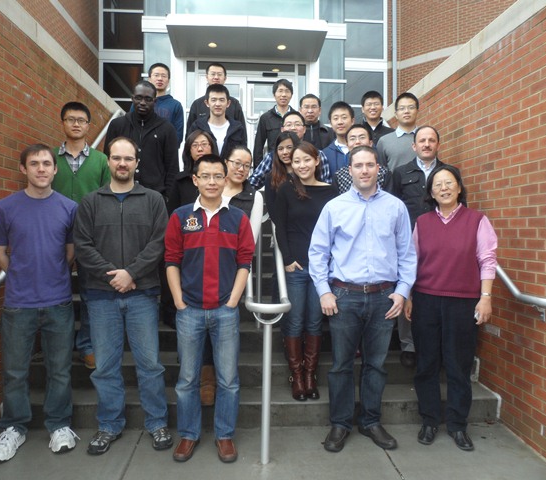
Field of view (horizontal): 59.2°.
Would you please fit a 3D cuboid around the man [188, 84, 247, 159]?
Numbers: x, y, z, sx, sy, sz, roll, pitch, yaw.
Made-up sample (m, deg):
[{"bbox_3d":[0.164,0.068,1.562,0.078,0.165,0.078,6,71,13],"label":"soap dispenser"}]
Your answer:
[{"bbox_3d":[-0.464,-0.387,4.021,0.510,1.798,0.330,0,1,-5],"label":"man"}]

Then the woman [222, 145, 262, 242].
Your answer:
[{"bbox_3d":[-0.256,0.232,3.165,0.450,1.680,0.320,0,1,3],"label":"woman"}]

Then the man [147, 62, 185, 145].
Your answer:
[{"bbox_3d":[-1.105,-0.778,4.641,0.530,1.827,0.330,0,1,-9],"label":"man"}]

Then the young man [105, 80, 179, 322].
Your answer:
[{"bbox_3d":[-1.006,-0.257,3.705,0.580,1.906,0.360,0,1,-10],"label":"young man"}]

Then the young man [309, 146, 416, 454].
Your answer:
[{"bbox_3d":[0.558,0.344,2.993,0.620,1.834,0.350,0,1,3],"label":"young man"}]

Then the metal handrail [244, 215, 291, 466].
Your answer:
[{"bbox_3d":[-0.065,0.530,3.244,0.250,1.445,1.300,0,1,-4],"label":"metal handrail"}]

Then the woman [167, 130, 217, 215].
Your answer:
[{"bbox_3d":[-0.552,0.056,3.462,0.470,1.656,0.320,0,1,-7],"label":"woman"}]

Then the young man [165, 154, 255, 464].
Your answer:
[{"bbox_3d":[-0.371,0.381,2.849,0.540,1.755,0.330,0,1,-6],"label":"young man"}]

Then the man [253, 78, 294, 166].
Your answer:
[{"bbox_3d":[0.093,-0.690,4.605,0.520,1.666,0.330,0,1,-1],"label":"man"}]

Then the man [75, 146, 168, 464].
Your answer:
[{"bbox_3d":[-0.906,0.319,2.921,0.570,1.870,0.370,0,1,-11],"label":"man"}]

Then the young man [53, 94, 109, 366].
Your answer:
[{"bbox_3d":[-1.375,-0.039,3.383,0.490,1.839,0.340,0,1,-13],"label":"young man"}]

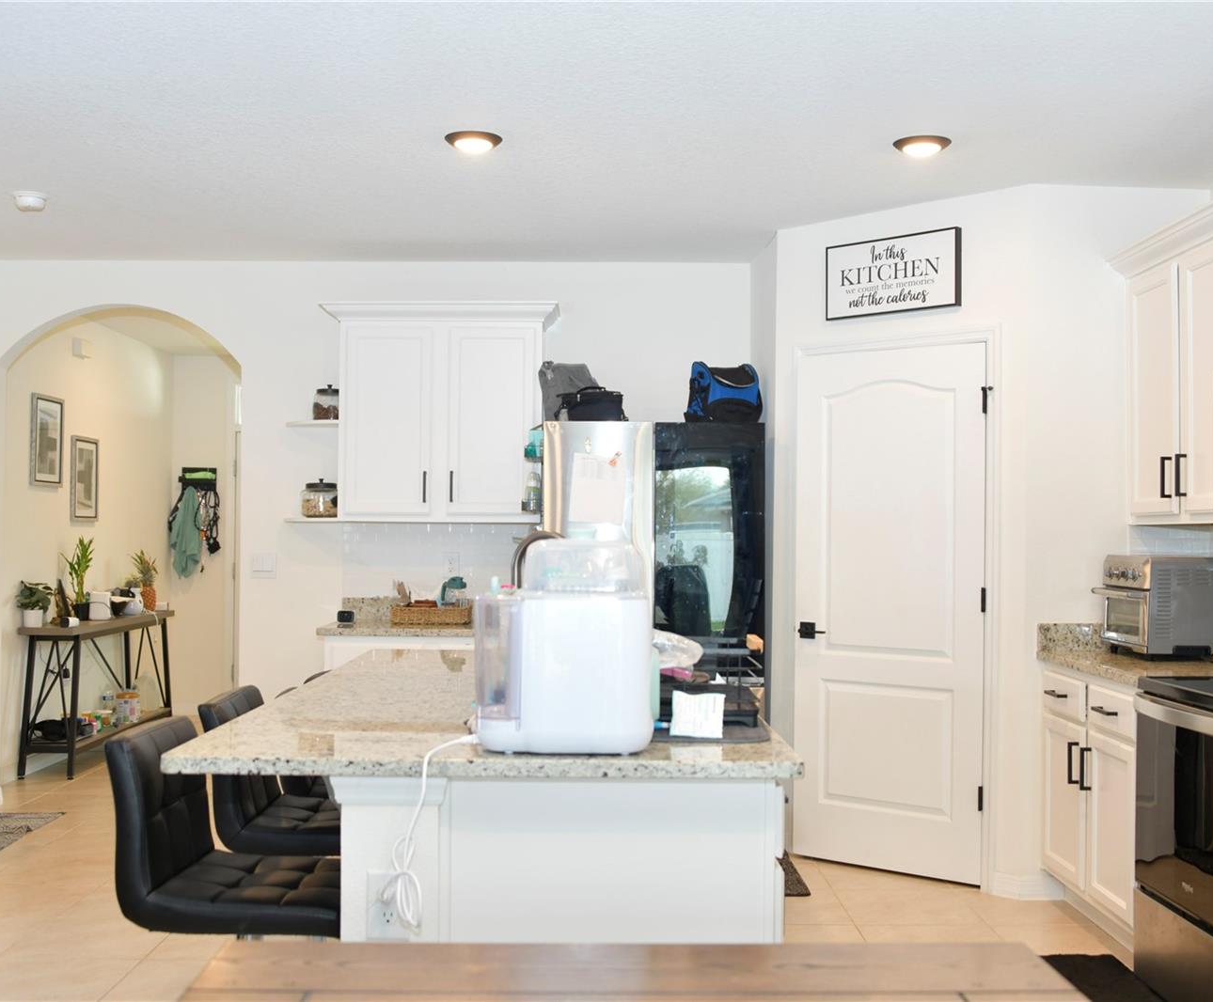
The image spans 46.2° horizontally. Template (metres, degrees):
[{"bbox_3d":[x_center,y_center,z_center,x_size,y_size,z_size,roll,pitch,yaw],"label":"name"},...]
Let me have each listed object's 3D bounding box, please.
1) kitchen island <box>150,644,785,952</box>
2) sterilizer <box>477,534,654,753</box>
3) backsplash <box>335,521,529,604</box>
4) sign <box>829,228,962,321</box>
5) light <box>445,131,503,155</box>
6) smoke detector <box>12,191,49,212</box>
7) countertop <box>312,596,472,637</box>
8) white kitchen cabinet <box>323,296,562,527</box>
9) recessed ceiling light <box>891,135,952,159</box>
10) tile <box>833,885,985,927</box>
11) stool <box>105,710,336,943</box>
[{"bbox_3d":[-0.236,0.964,3.862,1.178,0.915,2.510,0,-1,0],"label":"kitchen island"},{"bbox_3d":[-0.083,0.277,2.819,0.342,0.410,0.290,0,-1,0],"label":"sterilizer"},{"bbox_3d":[-0.774,0.289,6.765,0.963,0.358,0.012,0,-1,0],"label":"backsplash"},{"bbox_3d":[1.142,-0.903,5.681,0.602,0.302,0.032,-1,-2,43],"label":"sign"},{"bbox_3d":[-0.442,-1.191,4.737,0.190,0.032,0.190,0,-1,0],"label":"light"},{"bbox_3d":[-2.239,-1.161,5.517,0.134,0.050,0.134,0,-1,0],"label":"smoke detector"},{"bbox_3d":[-0.785,0.534,6.570,0.985,0.134,0.650,0,-1,0],"label":"countertop"},{"bbox_3d":[-0.756,-0.399,6.590,1.067,0.994,0.395,0,-1,0],"label":"white kitchen cabinet"},{"bbox_3d":[1.050,-1.173,4.715,0.195,0.028,0.195,0,-1,0],"label":"recessed ceiling light"},{"bbox_3d":[1.079,1.462,5.080,0.454,0.010,0.456,0,-1,0],"label":"tile"},{"bbox_3d":[-0.713,0.927,2.872,0.482,0.925,0.425,0,-1,0],"label":"stool"}]

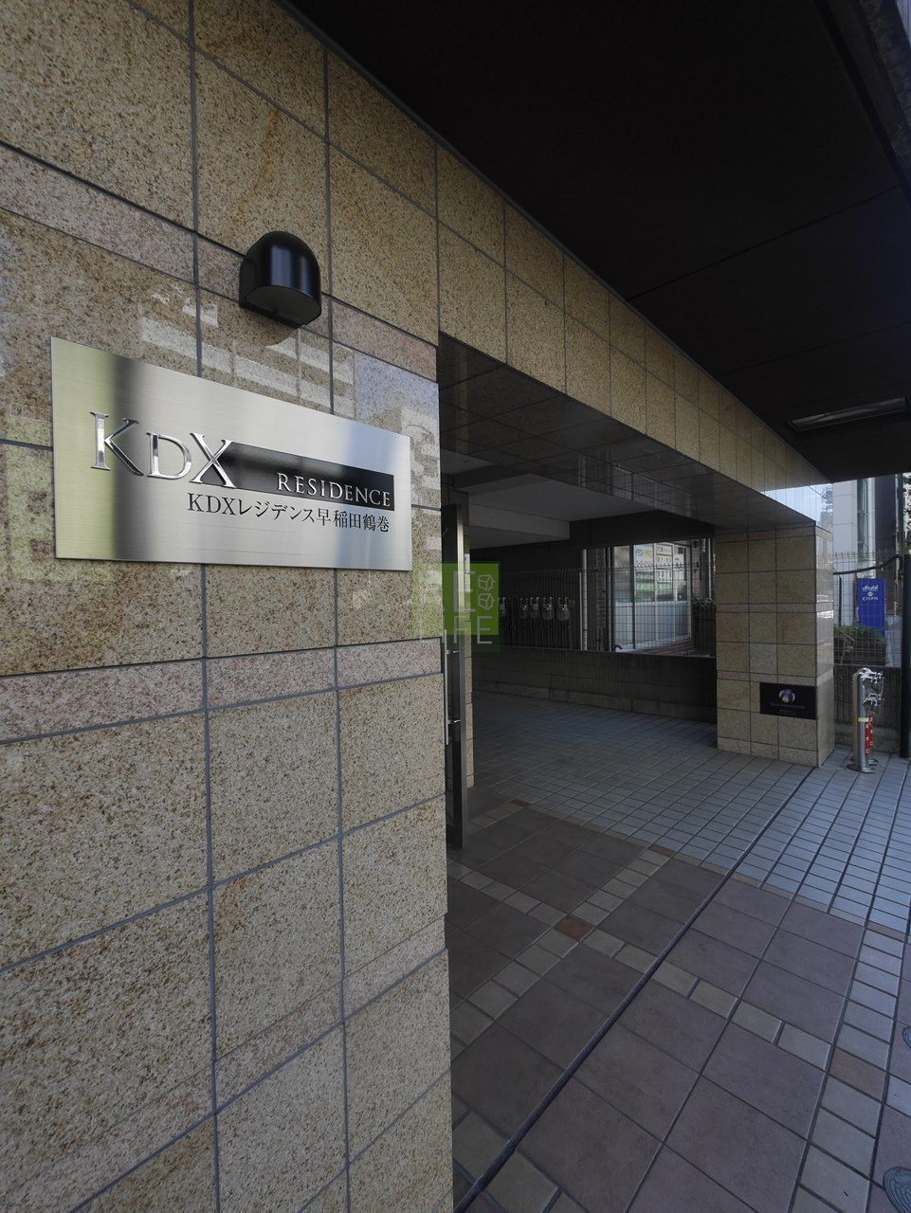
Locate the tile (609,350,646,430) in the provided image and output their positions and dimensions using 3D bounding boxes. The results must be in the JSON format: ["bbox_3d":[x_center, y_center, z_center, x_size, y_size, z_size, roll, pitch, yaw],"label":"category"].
[{"bbox_3d":[0.643,-0.801,2.116,0.030,0.253,0.302,0,1,42],"label":"tile"}]

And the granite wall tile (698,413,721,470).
[{"bbox_3d":[1.261,-0.821,2.808,0.028,0.252,0.304,-1,1,42],"label":"granite wall tile"}]

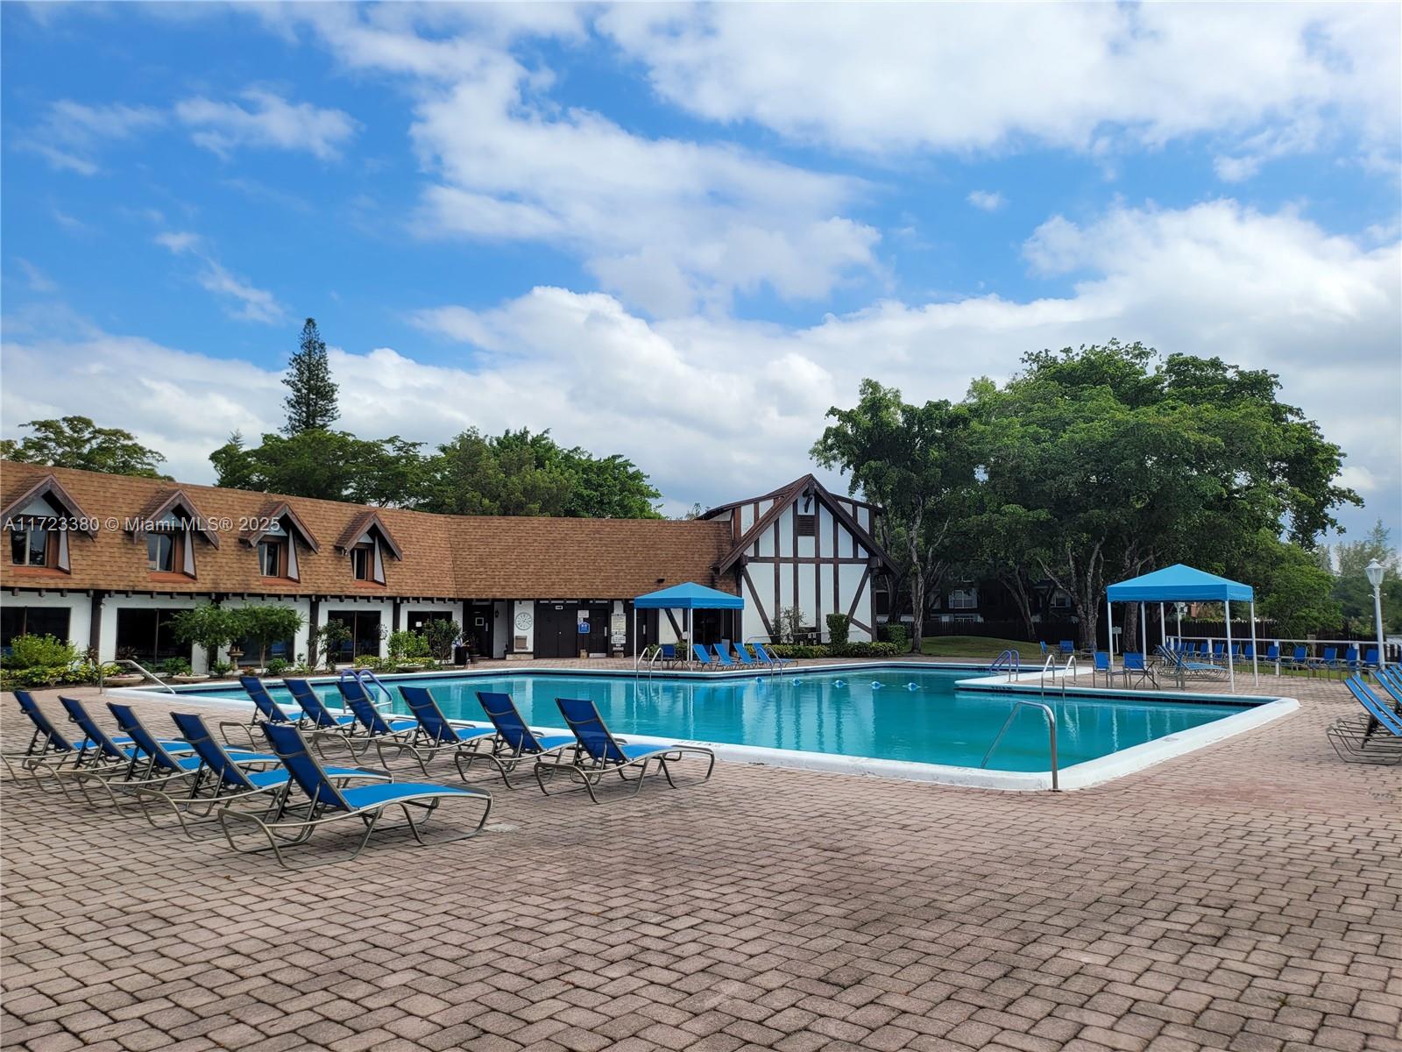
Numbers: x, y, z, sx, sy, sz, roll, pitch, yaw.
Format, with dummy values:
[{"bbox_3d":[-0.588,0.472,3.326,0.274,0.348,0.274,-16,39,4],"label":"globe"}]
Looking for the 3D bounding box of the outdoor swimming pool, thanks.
[{"bbox_3d":[2.877,4.478,27.112,21.300,1.000,25.600,-4,-7,39],"label":"outdoor swimming pool"}]

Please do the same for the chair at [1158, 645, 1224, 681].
[{"bbox_3d":[13.016,3.650,27.848,1.880,0.880,0.690,-1,-5,14],"label":"chair"}]

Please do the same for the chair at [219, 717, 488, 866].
[{"bbox_3d":[-2.466,1.852,7.707,0.700,0.910,1.840,-5,-7,42],"label":"chair"}]

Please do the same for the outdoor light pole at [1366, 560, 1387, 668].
[{"bbox_3d":[17.879,2.518,27.781,0.480,3.330,0.480,-3,-6,33],"label":"outdoor light pole"}]

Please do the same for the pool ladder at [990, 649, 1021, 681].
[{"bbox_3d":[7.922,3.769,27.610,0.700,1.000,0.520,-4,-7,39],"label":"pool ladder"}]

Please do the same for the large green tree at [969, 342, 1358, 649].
[{"bbox_3d":[22.900,-1.436,52.339,17.800,15.600,16.200,-2,-6,24],"label":"large green tree"}]

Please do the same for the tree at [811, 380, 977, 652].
[{"bbox_3d":[8.904,-0.355,48.728,7.800,12.600,7.500,-1,-5,10],"label":"tree"}]

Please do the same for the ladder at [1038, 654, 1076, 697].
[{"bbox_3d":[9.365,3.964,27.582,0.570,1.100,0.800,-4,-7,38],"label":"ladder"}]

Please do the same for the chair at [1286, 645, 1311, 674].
[{"bbox_3d":[17.692,4.046,31.383,0.660,0.940,0.600,0,-5,-4],"label":"chair"}]

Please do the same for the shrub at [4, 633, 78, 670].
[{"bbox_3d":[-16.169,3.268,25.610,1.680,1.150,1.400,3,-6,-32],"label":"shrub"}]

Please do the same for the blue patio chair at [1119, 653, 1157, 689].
[{"bbox_3d":[10.807,3.584,26.087,0.610,0.870,0.620,0,-5,2],"label":"blue patio chair"}]

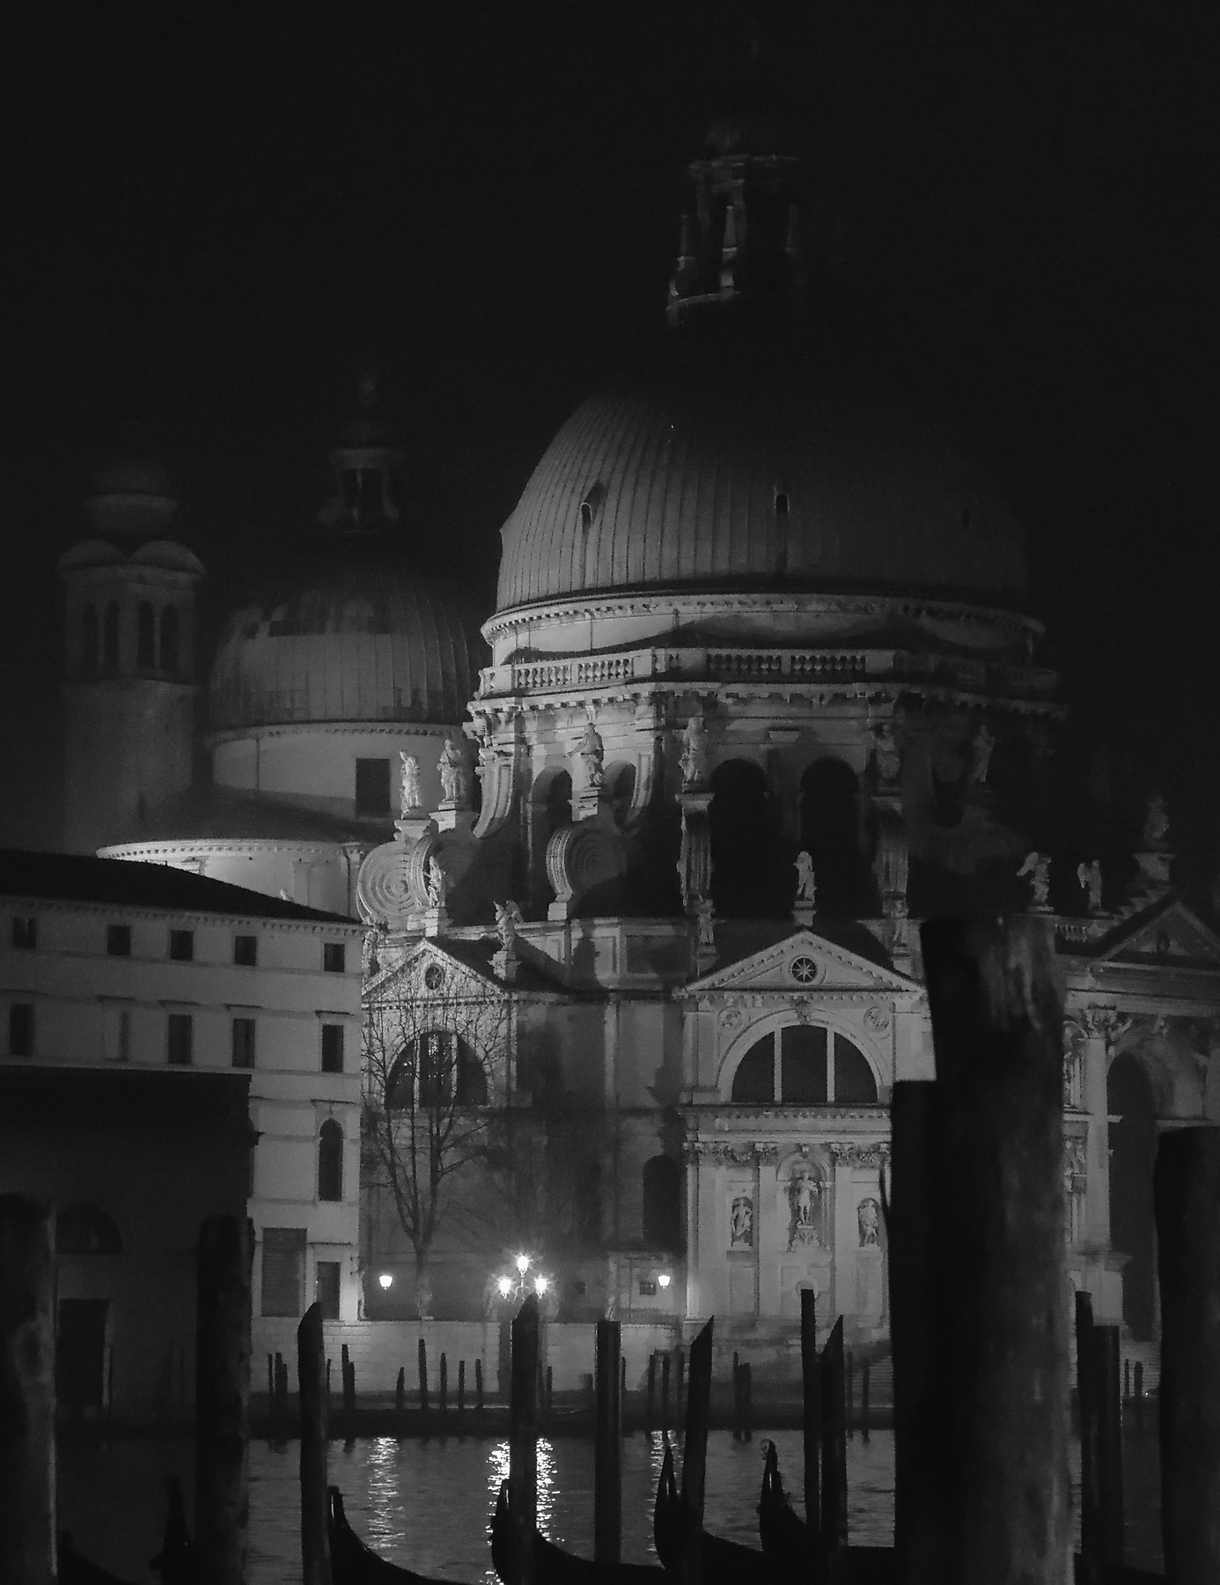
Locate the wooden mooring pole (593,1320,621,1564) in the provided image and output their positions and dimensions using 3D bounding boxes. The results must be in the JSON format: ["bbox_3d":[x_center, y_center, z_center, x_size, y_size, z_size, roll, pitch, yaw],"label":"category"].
[{"bbox_3d":[-0.023,6.352,51.622,0.230,2.994,0.230,0,-6,0],"label":"wooden mooring pole"}]

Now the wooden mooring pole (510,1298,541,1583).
[{"bbox_3d":[-0.739,6.048,49.643,0.235,3.197,0.235,0,-6,0],"label":"wooden mooring pole"}]

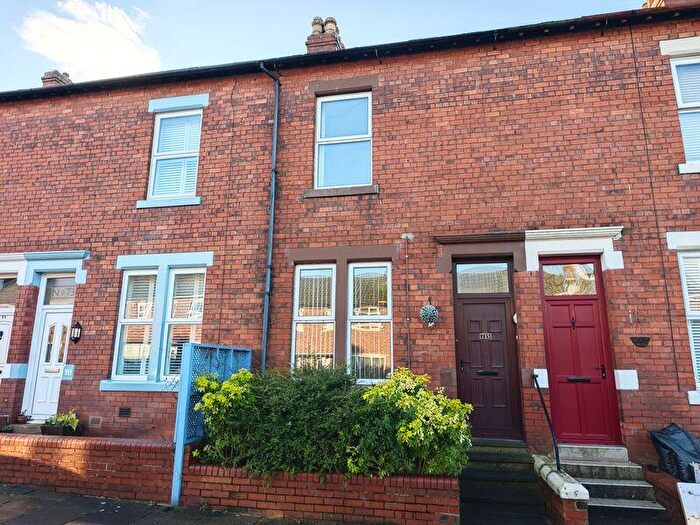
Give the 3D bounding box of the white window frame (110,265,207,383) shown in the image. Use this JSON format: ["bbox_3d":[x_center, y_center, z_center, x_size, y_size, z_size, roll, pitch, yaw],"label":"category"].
[{"bbox_3d":[-3.293,1.061,8.078,1.671,1.944,0.120,-2,-12,11],"label":"white window frame"}]

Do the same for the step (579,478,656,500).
[{"bbox_3d":[3.227,2.858,5.877,1.030,0.165,0.360,-2,-13,11],"label":"step"}]

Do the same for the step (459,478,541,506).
[{"bbox_3d":[1.885,2.885,5.837,0.975,0.190,0.400,-2,-13,11],"label":"step"}]

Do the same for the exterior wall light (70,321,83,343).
[{"bbox_3d":[-4.941,1.267,8.361,0.160,0.399,0.145,-2,-13,11],"label":"exterior wall light"}]

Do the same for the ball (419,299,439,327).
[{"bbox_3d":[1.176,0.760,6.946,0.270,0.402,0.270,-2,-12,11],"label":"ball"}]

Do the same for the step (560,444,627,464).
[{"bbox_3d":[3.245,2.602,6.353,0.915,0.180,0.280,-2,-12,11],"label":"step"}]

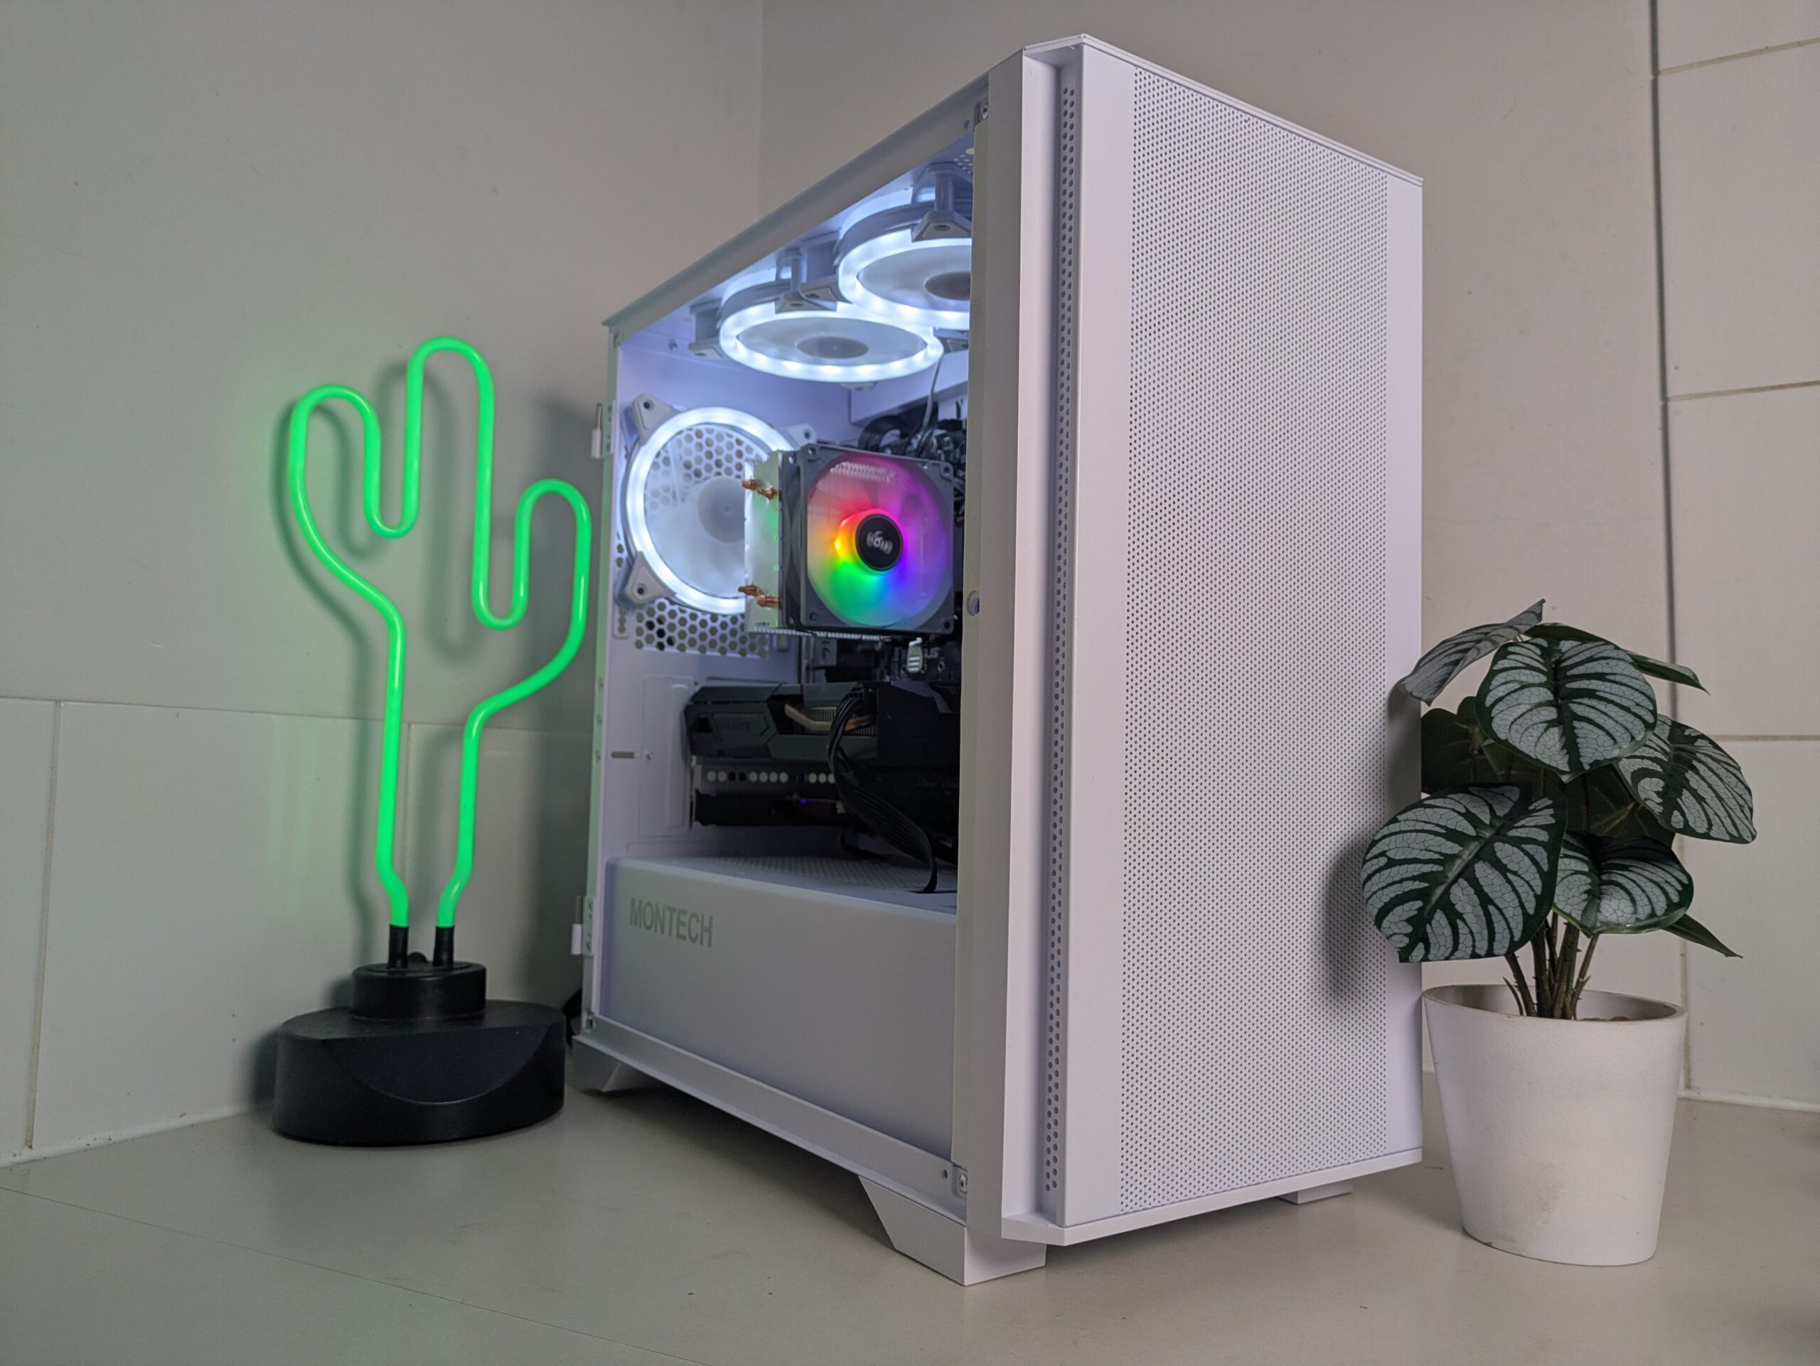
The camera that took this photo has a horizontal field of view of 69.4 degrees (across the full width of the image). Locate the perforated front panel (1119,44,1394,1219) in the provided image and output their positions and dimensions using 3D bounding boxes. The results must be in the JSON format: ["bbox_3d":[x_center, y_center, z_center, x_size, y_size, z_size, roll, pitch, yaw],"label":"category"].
[{"bbox_3d":[0.131,-0.015,0.493,0.146,0.394,0.012,4,-5,-35],"label":"perforated front panel"}]

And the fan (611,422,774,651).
[{"bbox_3d":[-0.115,-0.101,0.782,0.120,0.120,0.026,4,-5,-35],"label":"fan"}]

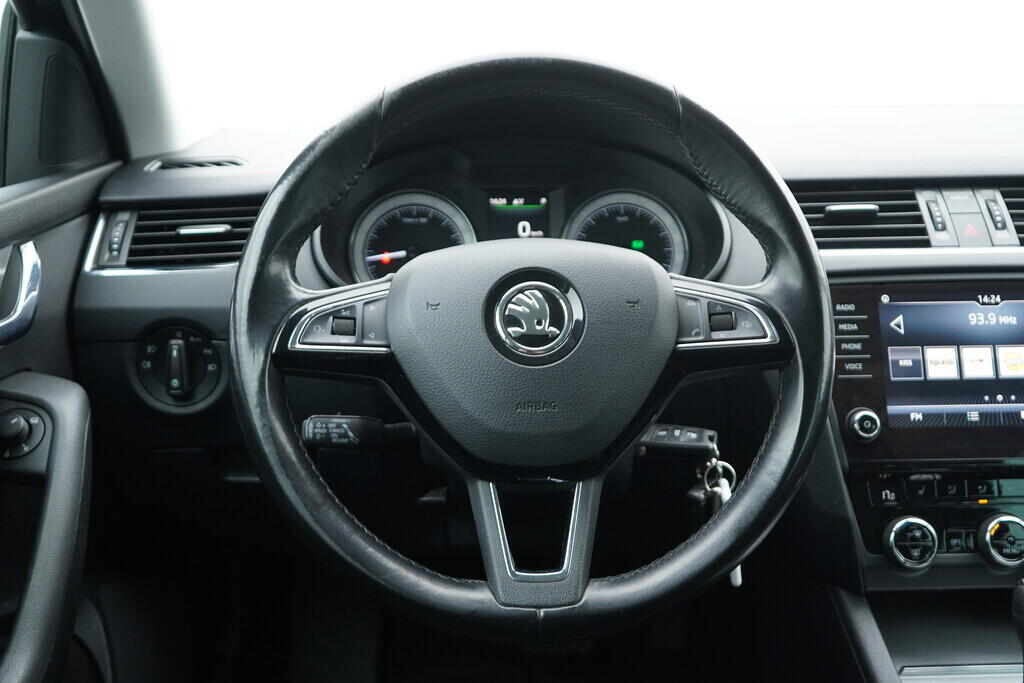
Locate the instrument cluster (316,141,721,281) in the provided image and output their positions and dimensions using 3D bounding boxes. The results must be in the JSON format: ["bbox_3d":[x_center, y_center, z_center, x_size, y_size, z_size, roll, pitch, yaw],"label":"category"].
[{"bbox_3d":[0.008,-0.095,0.820,0.330,0.125,0.100,-1,-5,0],"label":"instrument cluster"}]

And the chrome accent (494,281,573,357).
[{"bbox_3d":[0.013,-0.014,0.620,0.047,0.047,0.009,-1,-15,0],"label":"chrome accent"}]

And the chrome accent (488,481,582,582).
[{"bbox_3d":[0.014,0.112,0.602,0.054,0.060,0.014,-1,-17,0],"label":"chrome accent"}]

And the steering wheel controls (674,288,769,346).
[{"bbox_3d":[0.130,-0.015,0.630,0.056,0.034,0.015,-1,-15,0],"label":"steering wheel controls"}]

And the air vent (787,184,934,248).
[{"bbox_3d":[0.273,-0.100,0.815,0.114,0.047,0.035,-1,-6,0],"label":"air vent"}]

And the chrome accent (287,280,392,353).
[{"bbox_3d":[-0.106,-0.015,0.630,0.062,0.042,0.014,-1,-15,0],"label":"chrome accent"}]

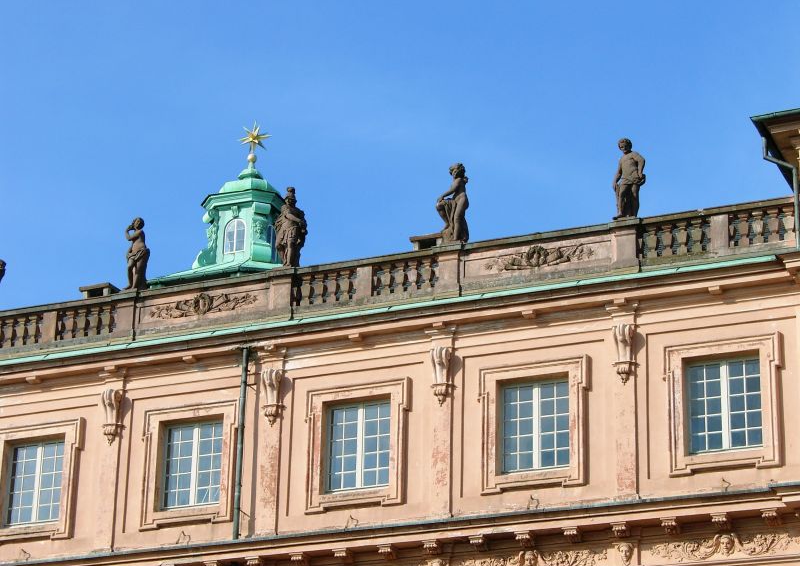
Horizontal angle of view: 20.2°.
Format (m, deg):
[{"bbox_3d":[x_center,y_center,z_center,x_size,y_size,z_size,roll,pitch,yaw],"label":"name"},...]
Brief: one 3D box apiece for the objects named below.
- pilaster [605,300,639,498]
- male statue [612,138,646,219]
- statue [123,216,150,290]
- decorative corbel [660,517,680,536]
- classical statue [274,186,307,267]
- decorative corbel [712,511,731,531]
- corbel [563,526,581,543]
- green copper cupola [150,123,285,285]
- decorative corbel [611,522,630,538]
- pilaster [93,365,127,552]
[{"bbox_3d":[4.615,2.352,46.002,0.640,4.212,0.385,-8,-24,22],"label":"pilaster"},{"bbox_3d":[4.926,-2.194,48.312,0.668,2.029,0.506,-8,-24,22],"label":"male statue"},{"bbox_3d":[-6.203,-0.638,52.808,0.567,1.946,0.547,-15,-27,35],"label":"statue"},{"bbox_3d":[5.348,4.787,44.224,0.332,0.251,0.425,-8,-24,22],"label":"decorative corbel"},{"bbox_3d":[-2.503,-1.194,50.891,0.720,2.060,0.520,-8,-23,22],"label":"classical statue"},{"bbox_3d":[6.279,4.655,43.848,0.332,0.251,0.425,-8,-24,22],"label":"decorative corbel"},{"bbox_3d":[3.486,5.051,44.975,0.332,0.251,0.425,-8,-24,22],"label":"corbel"},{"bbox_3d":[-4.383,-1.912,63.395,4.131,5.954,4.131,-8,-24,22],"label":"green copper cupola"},{"bbox_3d":[4.417,4.919,44.600,0.332,0.251,0.425,-8,-24,22],"label":"decorative corbel"},{"bbox_3d":[-6.557,3.933,50.508,0.640,4.212,0.385,-8,-24,22],"label":"pilaster"}]

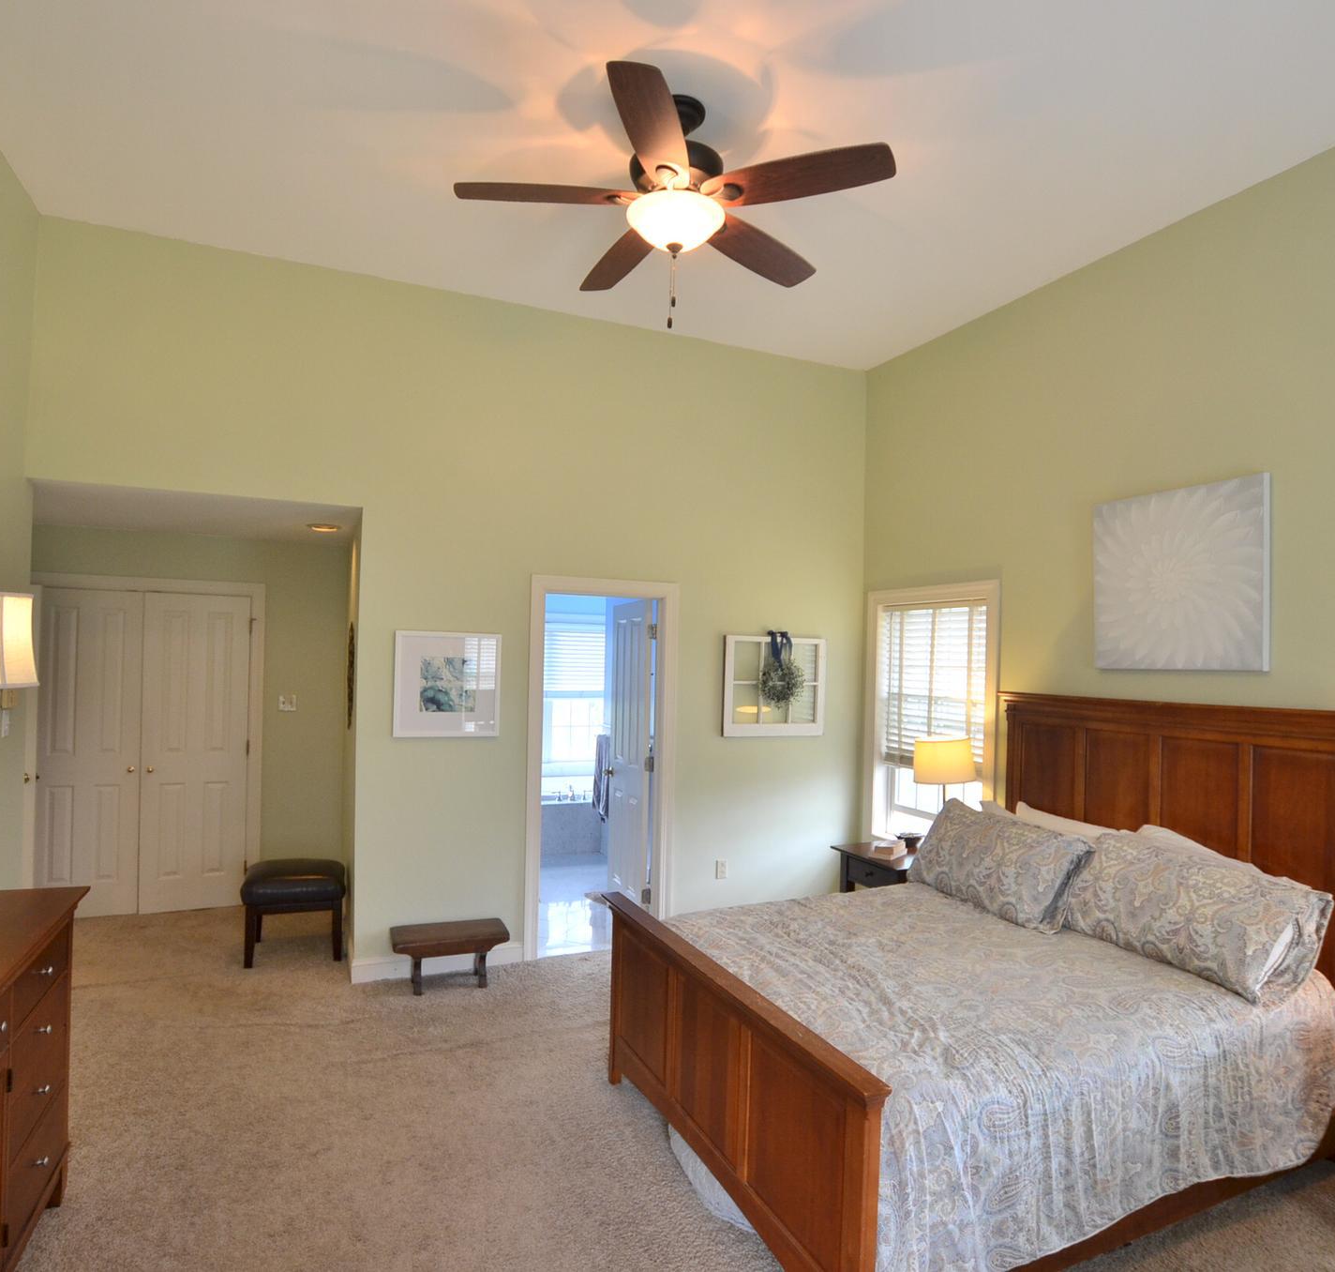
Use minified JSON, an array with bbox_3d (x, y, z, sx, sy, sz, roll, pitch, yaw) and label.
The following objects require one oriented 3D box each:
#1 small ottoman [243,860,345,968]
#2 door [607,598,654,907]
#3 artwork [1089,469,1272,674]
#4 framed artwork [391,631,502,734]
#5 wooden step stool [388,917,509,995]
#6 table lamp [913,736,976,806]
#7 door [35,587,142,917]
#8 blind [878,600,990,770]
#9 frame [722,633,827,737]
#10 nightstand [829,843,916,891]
[{"bbox_3d":[-2.077,1.530,4.460,0.500,0.460,0.450,2,-2,-19],"label":"small ottoman"},{"bbox_3d":[-0.257,0.803,5.261,0.040,2.030,0.755,1,-1,-19],"label":"door"},{"bbox_3d":[2.201,-0.245,3.478,0.040,0.780,0.748,1,-1,-24],"label":"artwork"},{"bbox_3d":[-1.168,0.265,4.273,0.550,0.550,0.028,1,-1,-24],"label":"framed artwork"},{"bbox_3d":[-1.124,1.661,4.121,0.555,0.268,0.250,1,-1,-21],"label":"wooden step stool"},{"bbox_3d":[1.456,0.865,4.212,0.270,0.635,0.300,2,-2,-24],"label":"table lamp"},{"bbox_3d":[-3.578,0.725,4.907,0.590,2.010,0.045,2,-2,-24],"label":"door"},{"bbox_3d":[1.607,0.328,4.831,0.060,1.035,0.890,2,-2,-24],"label":"blind"},{"bbox_3d":[0.694,0.325,5.105,0.740,0.645,0.050,1,-1,-24],"label":"frame"},{"bbox_3d":[1.267,1.515,4.335,0.490,0.650,0.550,2,-2,-24],"label":"nightstand"}]

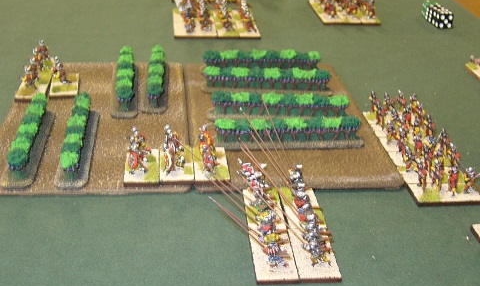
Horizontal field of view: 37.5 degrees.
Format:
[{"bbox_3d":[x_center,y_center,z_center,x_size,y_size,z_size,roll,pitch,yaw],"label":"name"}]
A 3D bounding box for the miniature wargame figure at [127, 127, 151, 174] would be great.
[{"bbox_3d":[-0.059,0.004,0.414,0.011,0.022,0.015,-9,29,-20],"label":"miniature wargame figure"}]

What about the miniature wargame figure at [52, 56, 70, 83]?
[{"bbox_3d":[-0.135,-0.056,0.534,0.011,0.018,0.013,-6,28,-14],"label":"miniature wargame figure"}]

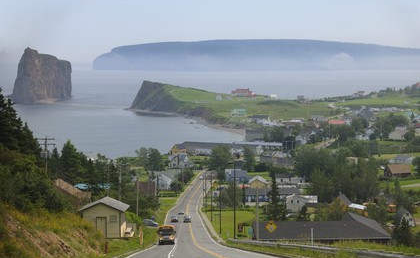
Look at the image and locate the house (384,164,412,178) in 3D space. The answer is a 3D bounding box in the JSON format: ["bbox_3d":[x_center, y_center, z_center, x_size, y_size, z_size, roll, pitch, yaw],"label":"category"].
[{"bbox_3d":[85.048,18.950,500.000,10.300,6.000,8.000,-1,4,-17],"label":"house"}]

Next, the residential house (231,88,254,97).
[{"bbox_3d":[36.925,-40.505,1240.000,25.500,9.800,13.000,0,4,0],"label":"residential house"}]

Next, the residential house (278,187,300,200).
[{"bbox_3d":[29.584,24.603,415.000,9.000,4.900,8.000,0,4,0],"label":"residential house"}]

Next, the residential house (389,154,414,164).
[{"bbox_3d":[98.498,15.688,570.000,12.500,5.200,9.000,0,4,0],"label":"residential house"}]

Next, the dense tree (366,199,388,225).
[{"bbox_3d":[43.530,21.700,288.000,5.600,6.700,5.600,0,4,0],"label":"dense tree"}]

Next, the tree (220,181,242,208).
[{"bbox_3d":[7.528,22.933,388.000,7.600,8.900,7.600,0,4,0],"label":"tree"}]

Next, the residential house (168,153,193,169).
[{"bbox_3d":[-17.109,18.535,632.000,12.500,8.600,10.000,-1,4,-12],"label":"residential house"}]

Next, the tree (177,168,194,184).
[{"bbox_3d":[-11.670,22.150,528.000,8.400,7.700,8.200,0,4,0],"label":"tree"}]

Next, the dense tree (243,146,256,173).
[{"bbox_3d":[21.920,16.370,615.000,7.800,14.300,7.800,0,4,0],"label":"dense tree"}]

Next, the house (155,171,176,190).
[{"bbox_3d":[-20.278,23.468,505.000,9.000,7.600,9.500,0,4,5],"label":"house"}]

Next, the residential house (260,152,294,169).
[{"bbox_3d":[37.764,17.791,620.000,17.000,8.500,10.000,0,4,5],"label":"residential house"}]

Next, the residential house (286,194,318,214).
[{"bbox_3d":[30.470,24.540,365.000,10.300,6.100,8.500,0,4,0],"label":"residential house"}]

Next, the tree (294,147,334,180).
[{"bbox_3d":[52.620,17.620,558.000,19.500,16.000,17.000,0,4,0],"label":"tree"}]

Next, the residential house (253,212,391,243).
[{"bbox_3d":[20.533,18.406,205.000,24.300,5.900,19.000,0,4,2],"label":"residential house"}]

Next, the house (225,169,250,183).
[{"bbox_3d":[13.548,23.461,552.000,11.500,6.800,8.500,0,4,0],"label":"house"}]

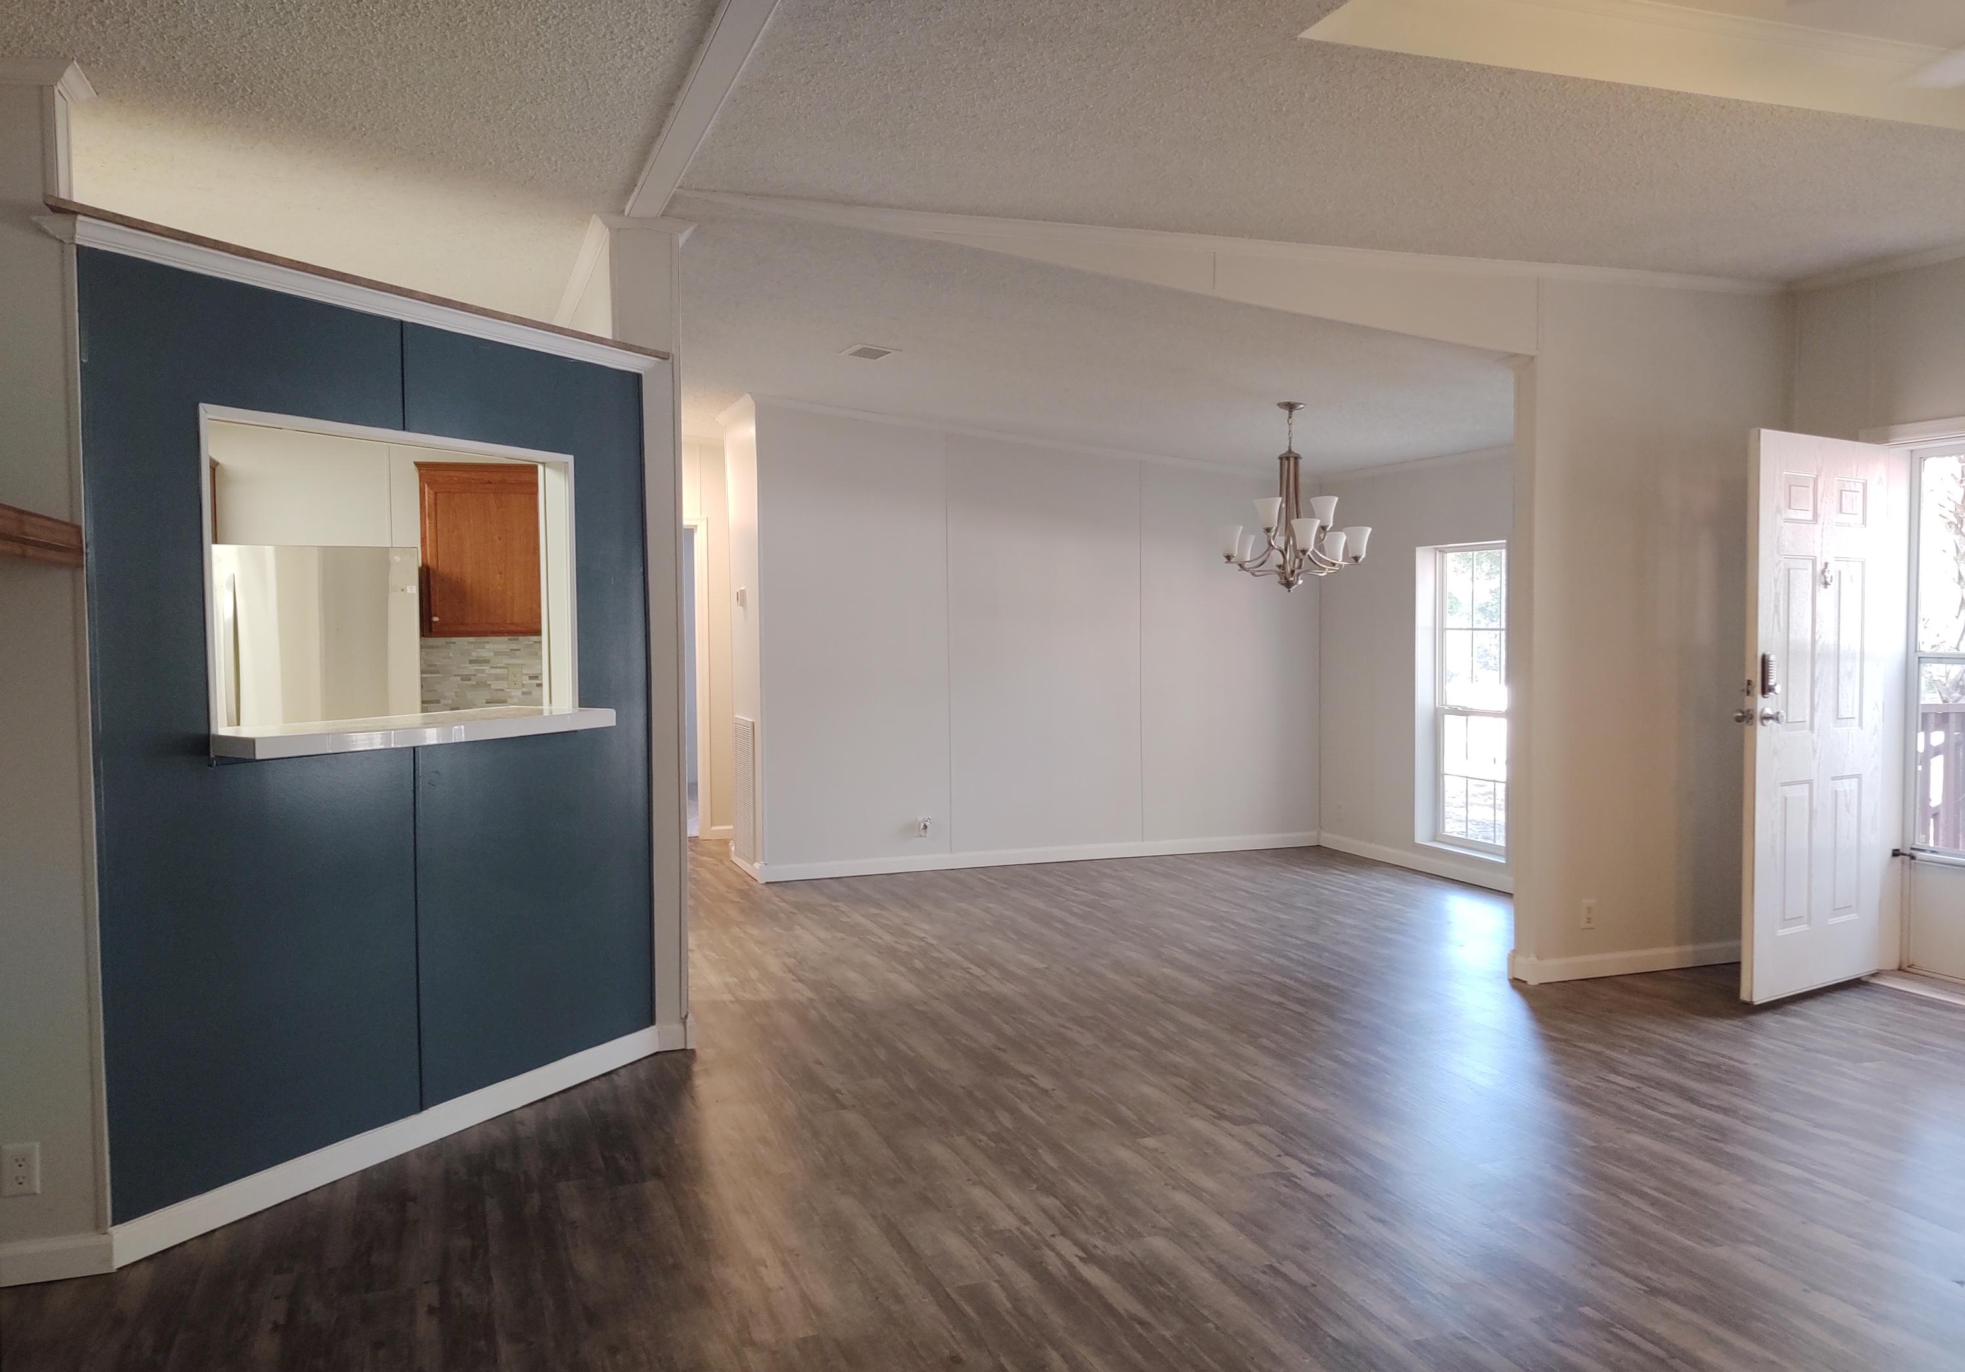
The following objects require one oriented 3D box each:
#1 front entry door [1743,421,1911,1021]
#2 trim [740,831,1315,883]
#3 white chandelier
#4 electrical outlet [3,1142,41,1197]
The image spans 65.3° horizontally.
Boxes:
[{"bbox_3d":[3.101,0.106,5.690,0.915,2.030,0.045,-2,3,-35],"label":"front entry door"},{"bbox_3d":[0.450,0.988,8.938,3.497,0.087,0.018,-1,3,-20],"label":"trim"},{"bbox_3d":[1.429,-0.875,7.105,0.700,0.870,0.700,0,3,0],"label":"white chandelier"},{"bbox_3d":[-2.101,1.058,3.350,0.071,0.114,0.008,-1,3,-20],"label":"electrical outlet"}]

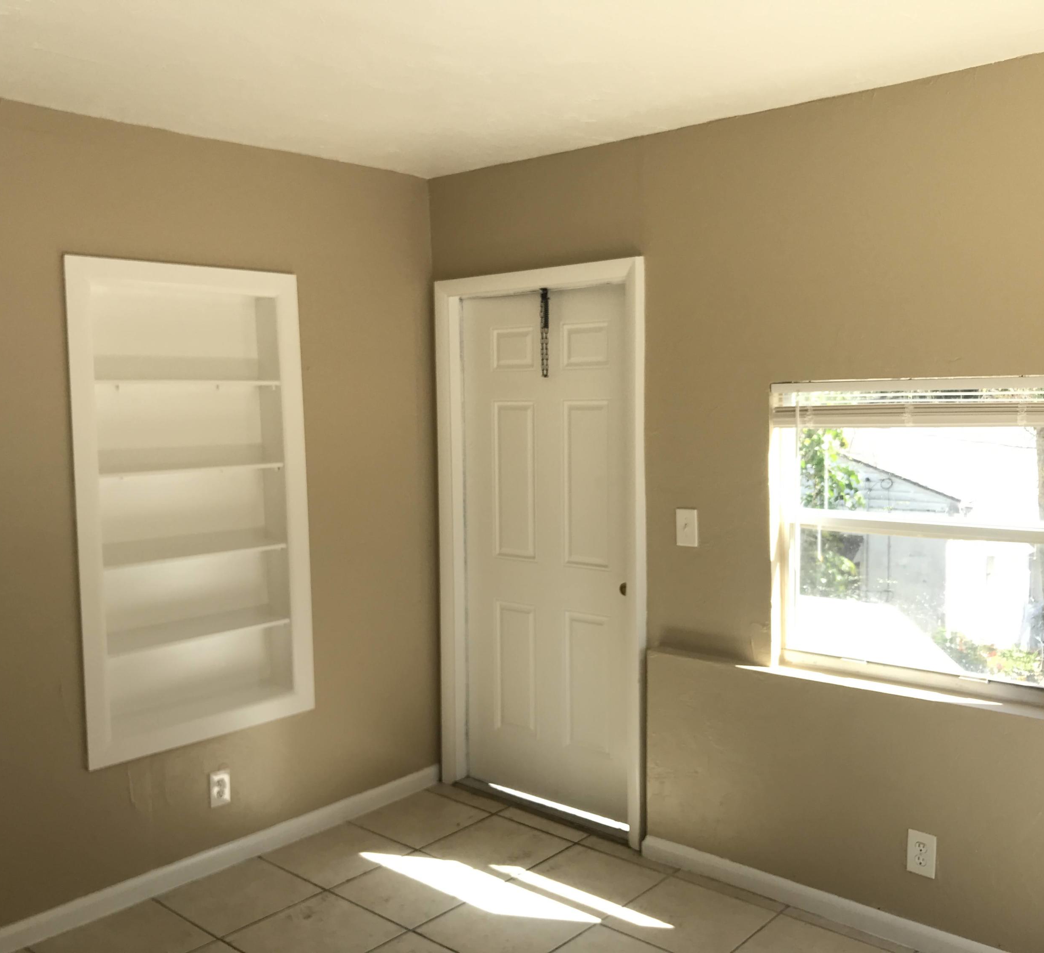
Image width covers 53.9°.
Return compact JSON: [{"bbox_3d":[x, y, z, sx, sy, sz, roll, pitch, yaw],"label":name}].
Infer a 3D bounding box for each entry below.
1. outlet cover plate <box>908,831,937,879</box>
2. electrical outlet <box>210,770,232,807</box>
[{"bbox_3d":[1.153,1.087,2.961,0.080,0.124,0.008,3,6,41],"label":"outlet cover plate"},{"bbox_3d":[-1.035,1.071,3.530,0.010,0.118,0.076,3,6,41],"label":"electrical outlet"}]

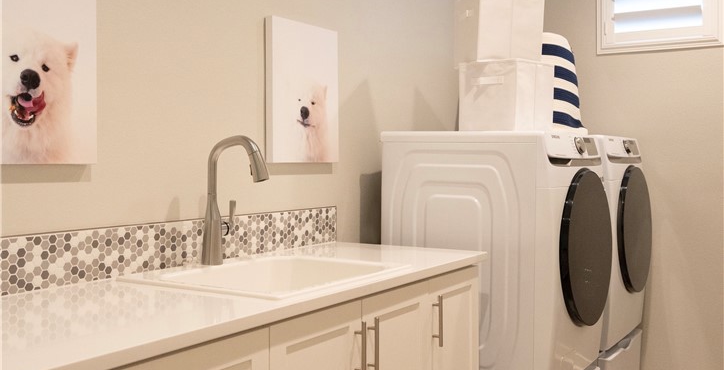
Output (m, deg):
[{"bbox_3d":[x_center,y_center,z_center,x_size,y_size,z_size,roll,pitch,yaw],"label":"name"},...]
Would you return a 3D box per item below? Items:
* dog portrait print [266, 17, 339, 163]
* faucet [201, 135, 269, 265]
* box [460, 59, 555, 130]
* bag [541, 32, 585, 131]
[{"bbox_3d":[-0.214,-0.334,2.671,0.037,0.505,0.400,1,2,33],"label":"dog portrait print"},{"bbox_3d":[-0.359,0.047,2.195,0.250,0.395,0.120,1,2,33],"label":"faucet"},{"bbox_3d":[0.573,-0.340,2.888,0.262,0.277,0.277,2,2,43],"label":"box"},{"bbox_3d":[0.826,-0.445,3.331,0.350,0.460,0.370,1,2,33],"label":"bag"}]

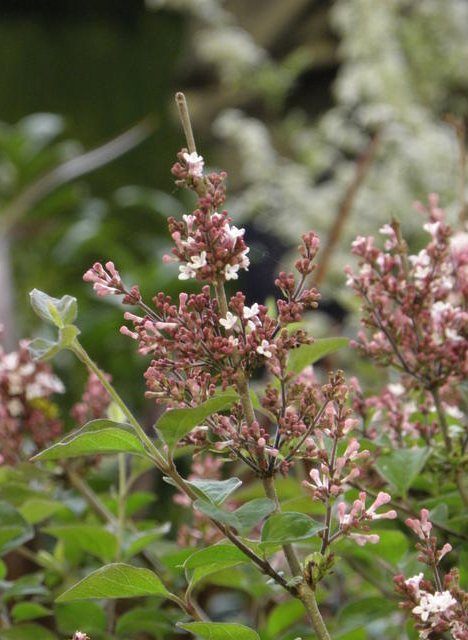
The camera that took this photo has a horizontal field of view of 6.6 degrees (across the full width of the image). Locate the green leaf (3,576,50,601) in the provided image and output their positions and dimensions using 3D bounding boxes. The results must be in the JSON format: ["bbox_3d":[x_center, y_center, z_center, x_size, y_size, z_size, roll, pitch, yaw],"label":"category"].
[{"bbox_3d":[-0.093,0.120,1.810,0.021,0.013,0.015,0,7,0],"label":"green leaf"}]

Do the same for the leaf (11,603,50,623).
[{"bbox_3d":[-0.090,0.130,1.800,0.018,0.009,0.013,0,7,0],"label":"leaf"}]

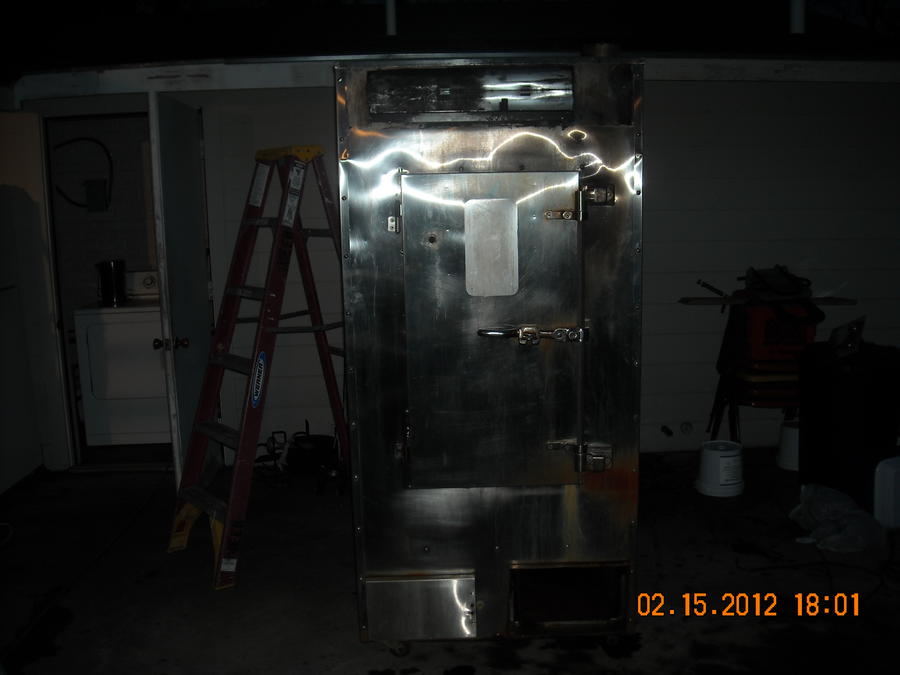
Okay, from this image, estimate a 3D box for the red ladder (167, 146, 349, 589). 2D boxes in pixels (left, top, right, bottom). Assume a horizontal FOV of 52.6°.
[{"bbox_3d":[-0.708,0.060,3.995,1.030,1.730,0.550,-8,12,-38],"label":"red ladder"}]

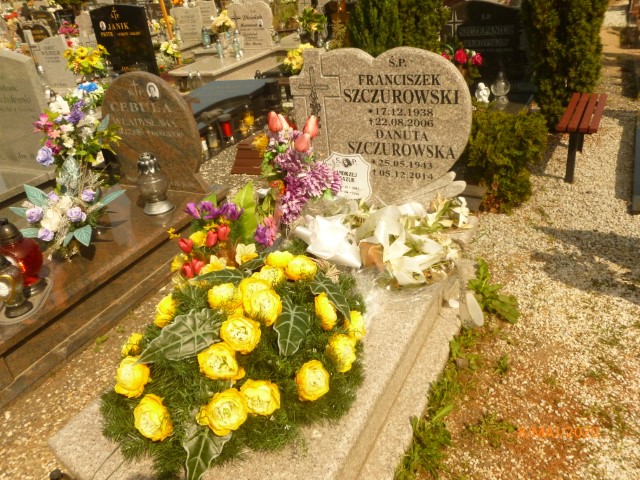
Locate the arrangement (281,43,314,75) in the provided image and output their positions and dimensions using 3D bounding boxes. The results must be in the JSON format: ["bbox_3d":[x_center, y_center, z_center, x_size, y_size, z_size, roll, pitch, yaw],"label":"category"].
[{"bbox_3d":[-0.208,-1.681,4.795,0.310,0.300,0.300,8,33,28],"label":"arrangement"}]

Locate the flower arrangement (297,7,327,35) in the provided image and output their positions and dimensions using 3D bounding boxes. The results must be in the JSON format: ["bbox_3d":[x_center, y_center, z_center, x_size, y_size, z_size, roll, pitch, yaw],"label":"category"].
[{"bbox_3d":[-0.113,-2.925,6.900,0.380,0.340,0.360,9,33,28],"label":"flower arrangement"}]

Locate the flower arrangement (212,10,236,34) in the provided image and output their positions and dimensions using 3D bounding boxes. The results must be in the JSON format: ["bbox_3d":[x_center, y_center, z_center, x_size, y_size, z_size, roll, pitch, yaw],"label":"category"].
[{"bbox_3d":[-1.363,-3.105,7.390,0.330,0.310,0.330,8,33,28],"label":"flower arrangement"}]

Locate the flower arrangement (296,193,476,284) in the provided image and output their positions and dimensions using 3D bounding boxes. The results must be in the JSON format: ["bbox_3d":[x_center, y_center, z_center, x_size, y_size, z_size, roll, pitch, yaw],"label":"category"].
[{"bbox_3d":[0.287,-0.032,2.321,0.700,0.220,0.500,8,33,28],"label":"flower arrangement"}]

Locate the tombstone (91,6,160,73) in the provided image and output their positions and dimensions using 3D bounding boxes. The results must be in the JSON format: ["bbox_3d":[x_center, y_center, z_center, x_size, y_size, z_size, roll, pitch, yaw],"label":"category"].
[{"bbox_3d":[-2.188,-2.210,5.793,0.770,0.780,0.090,8,33,28],"label":"tombstone"}]

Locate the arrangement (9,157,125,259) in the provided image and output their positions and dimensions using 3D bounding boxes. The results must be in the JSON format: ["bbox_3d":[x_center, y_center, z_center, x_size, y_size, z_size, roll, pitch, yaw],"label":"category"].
[{"bbox_3d":[-1.146,-0.142,2.340,0.420,0.350,0.330,9,33,28],"label":"arrangement"}]

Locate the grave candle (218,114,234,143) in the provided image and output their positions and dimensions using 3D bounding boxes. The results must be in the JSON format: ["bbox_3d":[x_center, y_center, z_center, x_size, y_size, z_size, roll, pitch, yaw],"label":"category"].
[{"bbox_3d":[-0.710,-0.858,3.950,0.090,0.215,0.090,9,33,28],"label":"grave candle"}]

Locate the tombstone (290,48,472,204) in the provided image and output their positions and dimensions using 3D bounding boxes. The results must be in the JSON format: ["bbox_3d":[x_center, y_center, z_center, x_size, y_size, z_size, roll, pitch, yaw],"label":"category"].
[{"bbox_3d":[0.257,-0.457,2.226,0.800,0.715,0.100,9,28,28],"label":"tombstone"}]

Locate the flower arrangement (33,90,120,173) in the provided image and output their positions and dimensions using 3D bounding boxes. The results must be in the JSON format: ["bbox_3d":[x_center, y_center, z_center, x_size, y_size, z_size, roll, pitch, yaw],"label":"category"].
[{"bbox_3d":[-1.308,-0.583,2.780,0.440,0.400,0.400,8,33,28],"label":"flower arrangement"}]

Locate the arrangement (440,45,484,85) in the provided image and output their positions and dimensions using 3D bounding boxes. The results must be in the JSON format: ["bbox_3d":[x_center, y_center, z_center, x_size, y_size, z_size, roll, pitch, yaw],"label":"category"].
[{"bbox_3d":[1.017,-1.247,3.720,0.290,0.320,0.250,9,33,28],"label":"arrangement"}]

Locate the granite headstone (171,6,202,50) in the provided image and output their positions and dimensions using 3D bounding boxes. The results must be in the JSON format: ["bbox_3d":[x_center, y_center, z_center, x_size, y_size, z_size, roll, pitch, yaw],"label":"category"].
[{"bbox_3d":[-2.064,-3.270,8.004,0.540,0.610,0.100,8,33,28],"label":"granite headstone"}]

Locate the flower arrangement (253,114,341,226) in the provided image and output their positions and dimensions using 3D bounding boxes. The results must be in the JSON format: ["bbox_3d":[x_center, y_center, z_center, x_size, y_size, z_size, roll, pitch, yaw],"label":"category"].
[{"bbox_3d":[-0.094,-0.279,2.080,0.310,0.420,0.250,9,33,28],"label":"flower arrangement"}]

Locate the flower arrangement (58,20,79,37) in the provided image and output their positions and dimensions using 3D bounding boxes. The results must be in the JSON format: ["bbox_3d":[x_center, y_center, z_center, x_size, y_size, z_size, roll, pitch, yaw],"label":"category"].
[{"bbox_3d":[-4.469,-3.759,9.200,0.330,0.270,0.290,9,33,28],"label":"flower arrangement"}]

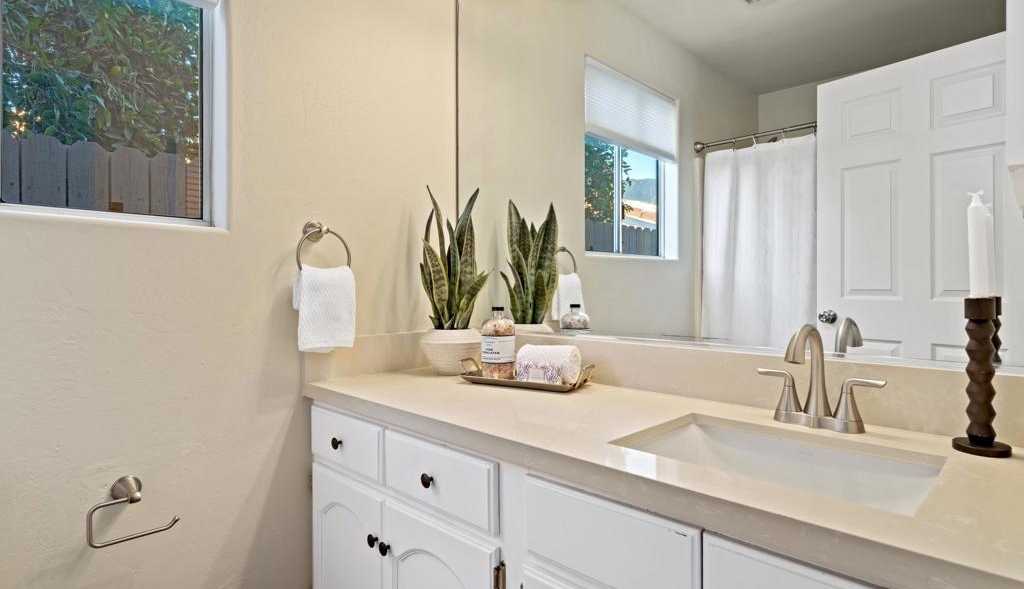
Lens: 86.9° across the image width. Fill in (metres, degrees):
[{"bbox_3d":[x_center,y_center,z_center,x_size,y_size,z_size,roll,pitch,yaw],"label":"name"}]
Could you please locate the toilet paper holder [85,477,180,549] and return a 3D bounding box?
[{"bbox_3d":[-0.842,0.471,1.200,0.083,0.121,0.169,1,1,45],"label":"toilet paper holder"}]

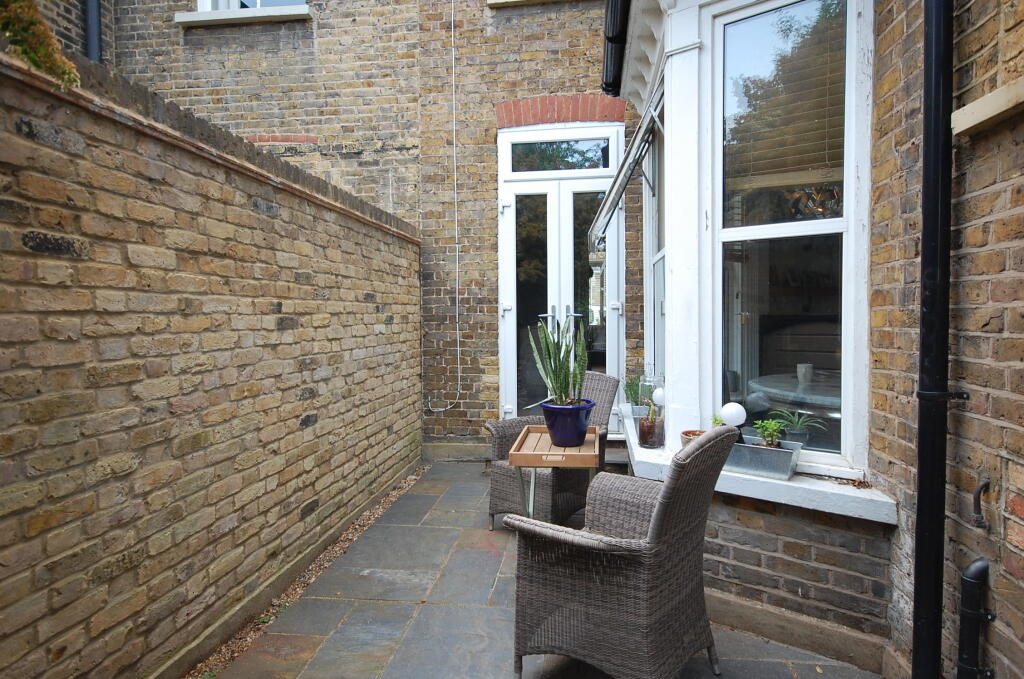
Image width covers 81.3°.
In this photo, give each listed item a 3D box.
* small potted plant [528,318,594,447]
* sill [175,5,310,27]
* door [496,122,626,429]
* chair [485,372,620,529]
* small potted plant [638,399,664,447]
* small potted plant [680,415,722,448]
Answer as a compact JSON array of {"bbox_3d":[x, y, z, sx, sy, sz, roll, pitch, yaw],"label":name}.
[{"bbox_3d":[0.248,0.208,2.962,0.328,0.620,0.290,0,2,8],"label":"small potted plant"},{"bbox_3d":[-2.442,-2.950,5.484,1.296,0.080,0.170,0,2,8],"label":"sill"},{"bbox_3d":[0.438,-0.514,5.287,1.115,2.750,0.100,0,2,8],"label":"door"},{"bbox_3d":[0.267,0.697,3.662,0.580,0.920,0.640,2,3,44],"label":"chair"},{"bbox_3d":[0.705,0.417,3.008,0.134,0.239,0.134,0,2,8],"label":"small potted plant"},{"bbox_3d":[0.860,0.444,2.709,0.184,0.203,0.175,0,2,8],"label":"small potted plant"}]

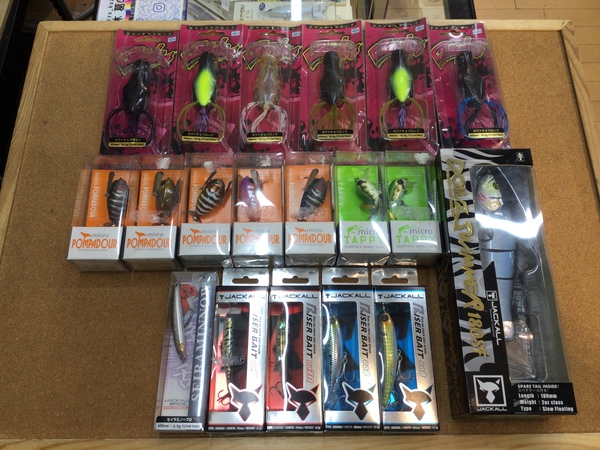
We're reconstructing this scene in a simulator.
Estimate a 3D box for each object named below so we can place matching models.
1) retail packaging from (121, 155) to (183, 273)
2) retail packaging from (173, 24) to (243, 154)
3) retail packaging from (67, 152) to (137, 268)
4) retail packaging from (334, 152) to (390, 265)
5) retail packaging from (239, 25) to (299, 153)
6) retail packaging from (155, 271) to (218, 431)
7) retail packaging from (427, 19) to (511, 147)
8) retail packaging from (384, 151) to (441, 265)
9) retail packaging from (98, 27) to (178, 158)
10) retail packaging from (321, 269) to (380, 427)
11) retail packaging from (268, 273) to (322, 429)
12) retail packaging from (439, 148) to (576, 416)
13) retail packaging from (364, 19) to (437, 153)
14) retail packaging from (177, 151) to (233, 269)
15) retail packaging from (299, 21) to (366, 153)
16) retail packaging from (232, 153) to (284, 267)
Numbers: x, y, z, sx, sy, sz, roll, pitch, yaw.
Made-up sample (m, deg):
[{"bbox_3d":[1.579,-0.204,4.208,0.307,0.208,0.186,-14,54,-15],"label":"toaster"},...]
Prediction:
[{"bbox_3d":[-0.133,-0.012,0.508,0.046,0.034,0.103,0,69,0],"label":"retail packaging"},{"bbox_3d":[-0.095,-0.148,0.548,0.068,0.030,0.161,0,71,-1],"label":"retail packaging"},{"bbox_3d":[-0.181,-0.011,0.507,0.046,0.034,0.103,0,69,0],"label":"retail packaging"},{"bbox_3d":[0.058,-0.016,0.511,0.046,0.034,0.103,0,69,0],"label":"retail packaging"},{"bbox_3d":[-0.029,-0.148,0.548,0.067,0.030,0.161,0,71,-1],"label":"retail packaging"},{"bbox_3d":[-0.093,0.106,0.457,0.040,0.020,0.131,1,68,0],"label":"retail packaging"},{"bbox_3d":[0.179,-0.151,0.566,0.070,0.031,0.169,0,69,-1],"label":"retail packaging"},{"bbox_3d":[0.103,-0.016,0.500,0.045,0.033,0.102,1,68,0],"label":"retail packaging"},{"bbox_3d":[-0.164,-0.141,0.548,0.068,0.030,0.159,0,68,-1],"label":"retail packaging"},{"bbox_3d":[0.042,0.102,0.459,0.045,0.022,0.141,0,68,0],"label":"retail packaging"},{"bbox_3d":[-0.004,0.103,0.468,0.044,0.025,0.143,1,69,0],"label":"retail packaging"},{"bbox_3d":[0.167,0.046,0.466,0.081,0.051,0.226,0,68,0],"label":"retail packaging"},{"bbox_3d":[0.105,-0.154,0.552,0.069,0.030,0.161,0,71,-1],"label":"retail packaging"},{"bbox_3d":[-0.083,-0.014,0.498,0.044,0.033,0.102,-1,68,-1],"label":"retail packaging"},{"bbox_3d":[0.035,-0.152,0.550,0.068,0.030,0.161,0,71,-1],"label":"retail packaging"},{"bbox_3d":[-0.038,-0.014,0.509,0.046,0.034,0.103,0,69,-1],"label":"retail packaging"}]

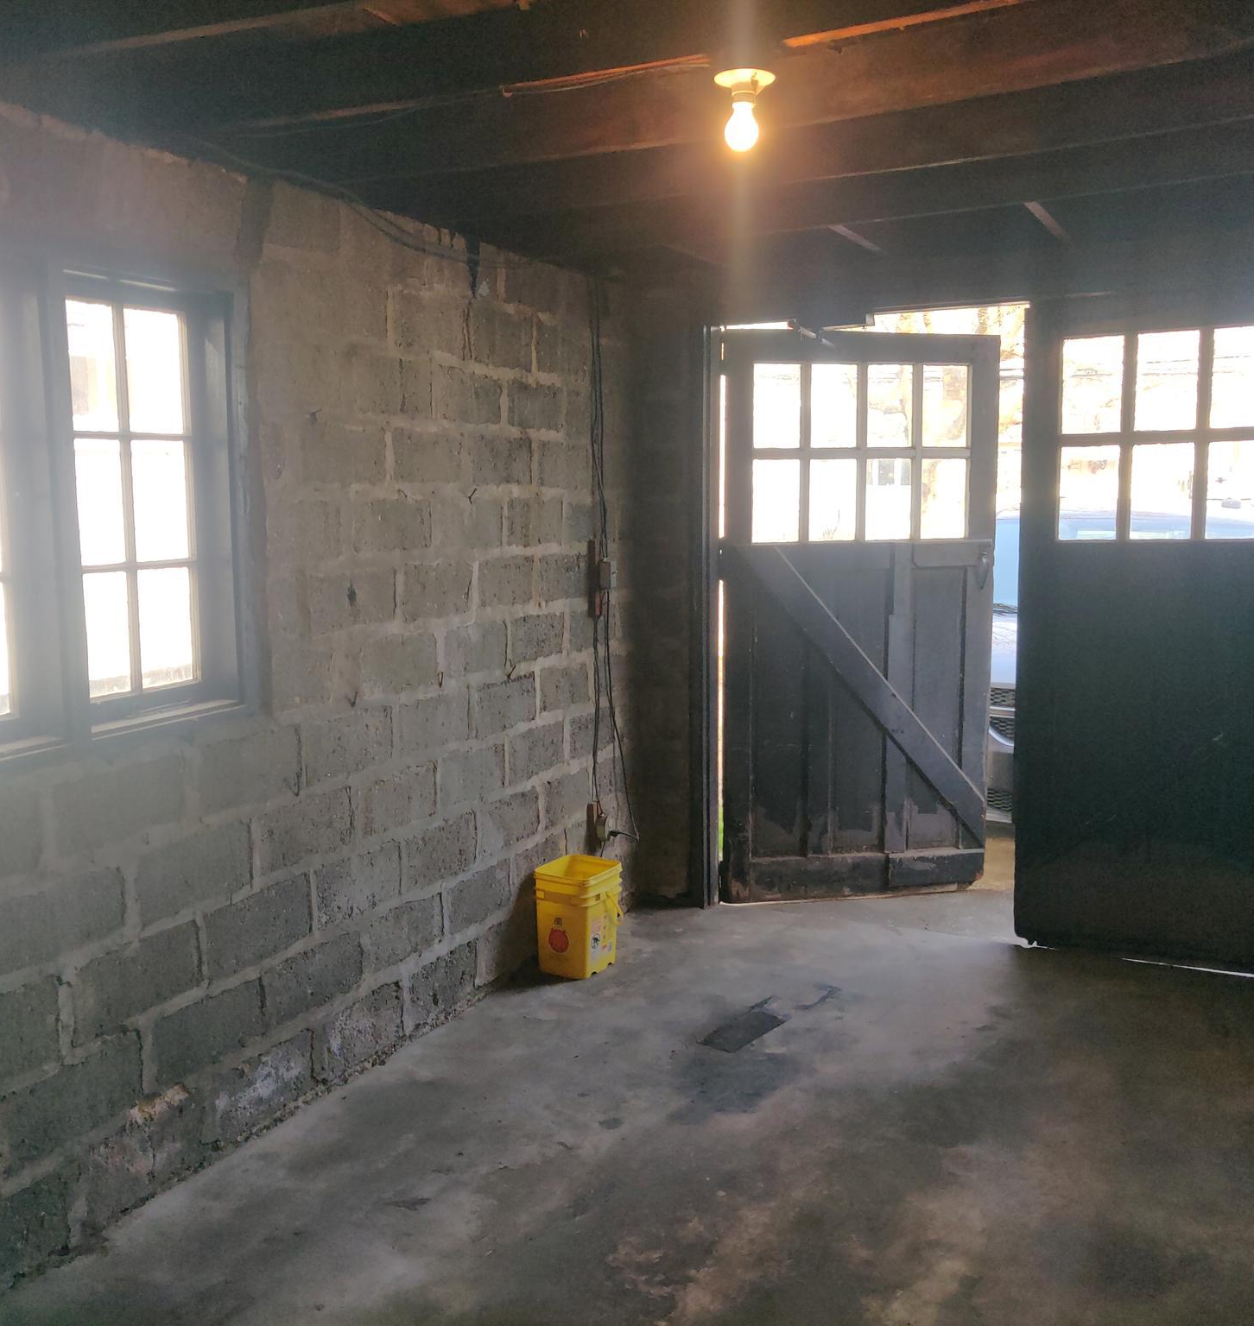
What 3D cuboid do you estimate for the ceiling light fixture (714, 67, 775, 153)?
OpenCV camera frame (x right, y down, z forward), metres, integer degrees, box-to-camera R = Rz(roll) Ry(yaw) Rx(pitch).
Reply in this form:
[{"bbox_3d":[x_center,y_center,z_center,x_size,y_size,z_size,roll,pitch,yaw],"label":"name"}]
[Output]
[{"bbox_3d":[0.224,-1.047,2.428,0.115,0.142,0.115,-1,7,0],"label":"ceiling light fixture"}]

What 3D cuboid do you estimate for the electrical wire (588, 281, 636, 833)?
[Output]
[{"bbox_3d":[-0.061,-0.338,4.872,0.120,2.200,0.160,3,8,27],"label":"electrical wire"}]

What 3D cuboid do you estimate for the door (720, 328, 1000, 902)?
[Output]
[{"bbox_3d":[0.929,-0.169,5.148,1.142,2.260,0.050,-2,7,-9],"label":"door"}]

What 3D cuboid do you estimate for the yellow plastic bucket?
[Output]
[{"bbox_3d":[-0.168,0.895,4.483,0.225,0.355,0.250,3,8,31],"label":"yellow plastic bucket"}]

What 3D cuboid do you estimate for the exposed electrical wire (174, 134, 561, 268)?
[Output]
[{"bbox_3d":[-0.618,-1.277,3.728,0.080,0.130,1.800,3,8,27],"label":"exposed electrical wire"}]

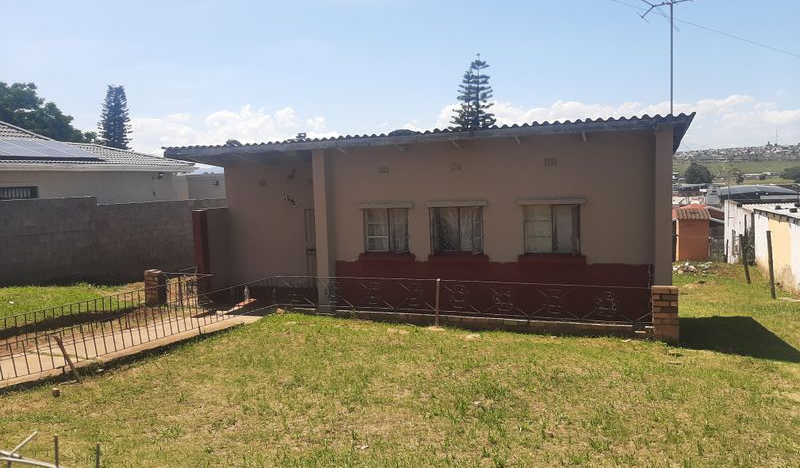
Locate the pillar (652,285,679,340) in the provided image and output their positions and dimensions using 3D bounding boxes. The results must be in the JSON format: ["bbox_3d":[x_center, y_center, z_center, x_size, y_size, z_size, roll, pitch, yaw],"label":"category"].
[{"bbox_3d":[4.135,1.216,9.366,0.356,0.830,0.356,0,4,21],"label":"pillar"}]

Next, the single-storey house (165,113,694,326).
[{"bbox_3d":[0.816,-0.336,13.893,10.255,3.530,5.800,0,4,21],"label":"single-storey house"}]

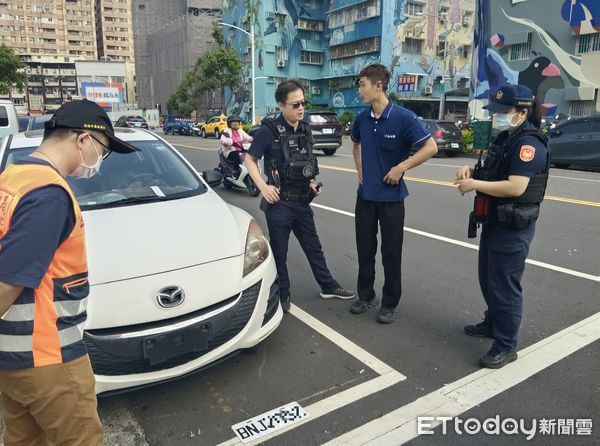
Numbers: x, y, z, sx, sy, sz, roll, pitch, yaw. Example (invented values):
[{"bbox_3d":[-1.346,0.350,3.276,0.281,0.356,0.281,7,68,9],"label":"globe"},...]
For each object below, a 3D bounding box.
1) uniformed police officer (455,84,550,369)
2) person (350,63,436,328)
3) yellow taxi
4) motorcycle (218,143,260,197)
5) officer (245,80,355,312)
[{"bbox_3d":[1.230,0.025,2.718,0.570,1.640,0.480,-1,13,0],"label":"uniformed police officer"},{"bbox_3d":[0.608,-0.184,3.295,0.600,1.800,0.380,6,15,27],"label":"person"},{"bbox_3d":[-6.179,-7.555,35.393,1.820,1.700,4.450,-9,15,-31],"label":"yellow taxi"},{"bbox_3d":[-1.262,-1.191,9.297,0.680,1.100,1.780,-9,15,-32],"label":"motorcycle"},{"bbox_3d":[0.008,-0.182,3.468,0.720,1.730,0.500,-8,15,-29],"label":"officer"}]

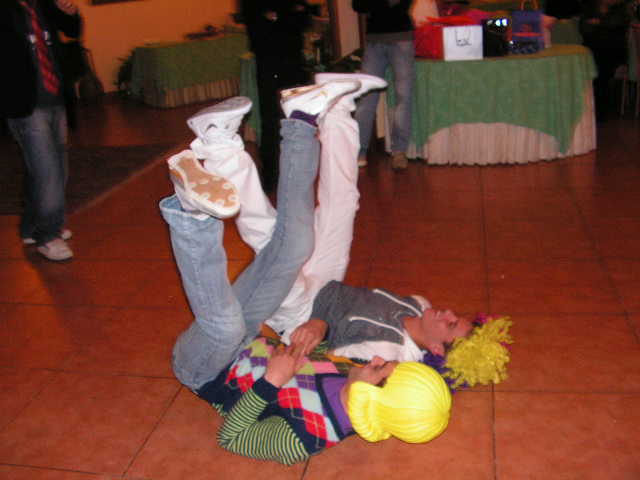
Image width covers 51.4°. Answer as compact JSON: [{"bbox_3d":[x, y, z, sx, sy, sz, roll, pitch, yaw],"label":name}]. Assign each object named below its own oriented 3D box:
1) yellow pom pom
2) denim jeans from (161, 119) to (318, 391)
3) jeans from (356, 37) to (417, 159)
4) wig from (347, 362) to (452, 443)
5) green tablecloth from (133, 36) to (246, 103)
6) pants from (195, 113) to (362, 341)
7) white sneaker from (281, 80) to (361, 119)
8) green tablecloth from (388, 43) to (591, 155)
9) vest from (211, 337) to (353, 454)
[{"bbox_3d":[0.541,0.384,2.270,0.220,0.210,0.220,0,22,13],"label":"yellow pom pom"},{"bbox_3d":[-0.247,0.119,2.151,0.520,0.950,0.490,5,24,26],"label":"denim jeans"},{"bbox_3d":[0.491,-1.060,4.987,0.420,0.870,0.320,2,23,18],"label":"jeans"},{"bbox_3d":[0.246,0.496,2.031,0.305,0.250,0.235,5,-20,26],"label":"wig"},{"bbox_3d":[-1.506,-2.259,8.753,1.500,0.700,0.900,-8,22,-6],"label":"green tablecloth"},{"bbox_3d":[-0.111,0.010,2.420,0.550,0.910,0.450,2,23,18],"label":"pants"},{"bbox_3d":[-0.002,-0.430,2.021,0.270,0.108,0.100,1,22,28],"label":"white sneaker"},{"bbox_3d":[1.296,-1.083,5.086,1.540,0.730,0.950,1,22,16],"label":"green tablecloth"},{"bbox_3d":[-0.131,0.495,2.159,0.480,0.220,0.400,9,26,32],"label":"vest"}]

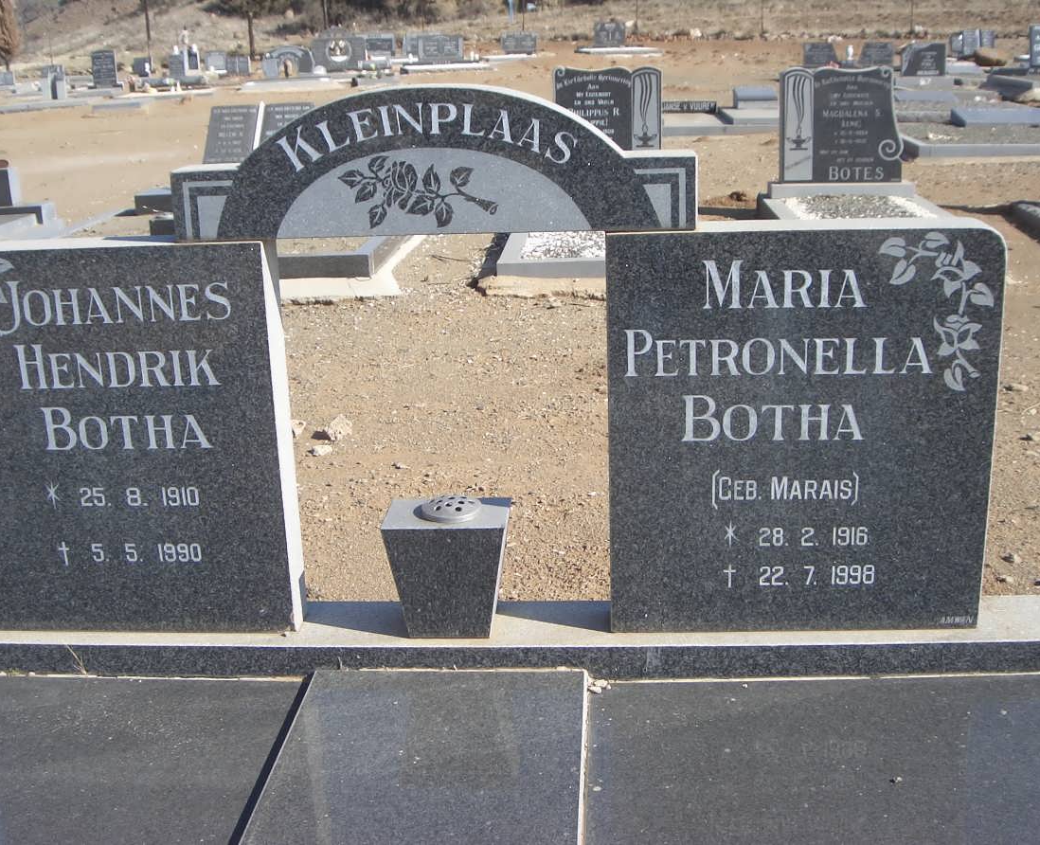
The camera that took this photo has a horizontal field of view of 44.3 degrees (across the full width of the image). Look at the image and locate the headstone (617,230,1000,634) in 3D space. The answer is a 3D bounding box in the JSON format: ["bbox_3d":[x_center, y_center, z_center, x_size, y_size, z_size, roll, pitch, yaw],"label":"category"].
[{"bbox_3d":[0.462,0.015,2.141,0.624,0.692,0.101,-1,18,4],"label":"headstone"}]

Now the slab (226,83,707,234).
[{"bbox_3d":[-0.139,-0.421,2.049,0.833,0.229,0.090,-1,18,4],"label":"slab"}]

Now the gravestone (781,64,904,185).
[{"bbox_3d":[1.848,-1.712,7.353,0.659,0.650,0.110,-1,18,4],"label":"gravestone"}]

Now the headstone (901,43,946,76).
[{"bbox_3d":[5.615,-5.060,17.799,0.594,0.444,0.140,-1,18,4],"label":"headstone"}]

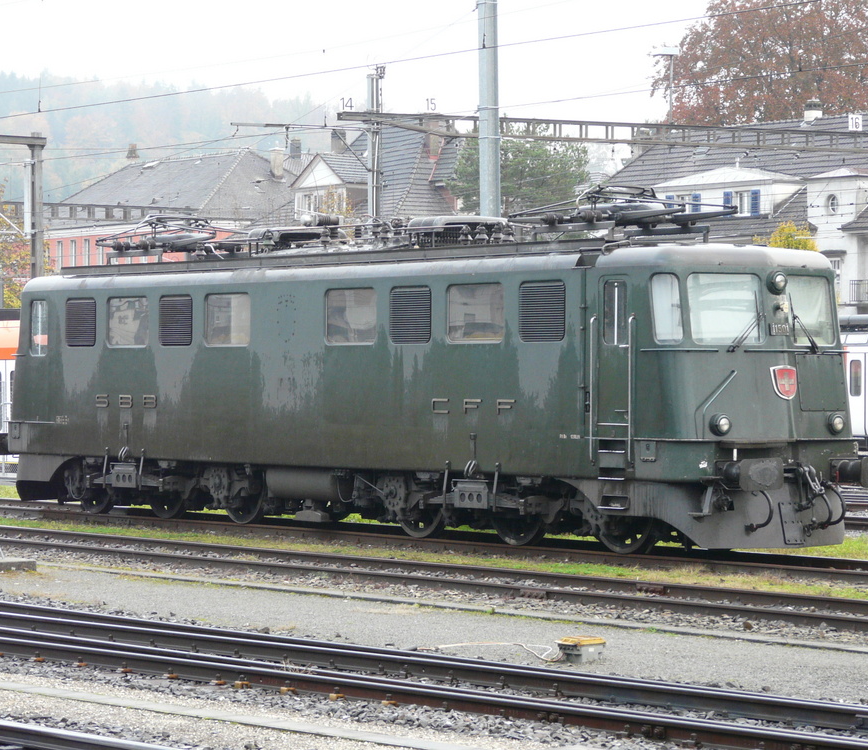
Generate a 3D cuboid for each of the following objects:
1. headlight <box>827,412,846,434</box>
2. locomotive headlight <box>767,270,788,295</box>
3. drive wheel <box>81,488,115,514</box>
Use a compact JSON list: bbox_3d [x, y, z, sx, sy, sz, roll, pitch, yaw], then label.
[{"bbox_3d":[4.794,0.574,37.478,0.270,0.270,0.150,-1,0,-36],"label":"headlight"},{"bbox_3d":[4.043,-1.081,36.962,0.280,0.280,0.150,-1,0,-36],"label":"locomotive headlight"},{"bbox_3d":[-5.198,1.516,48.714,0.150,1.250,1.250,-1,0,-36],"label":"drive wheel"}]

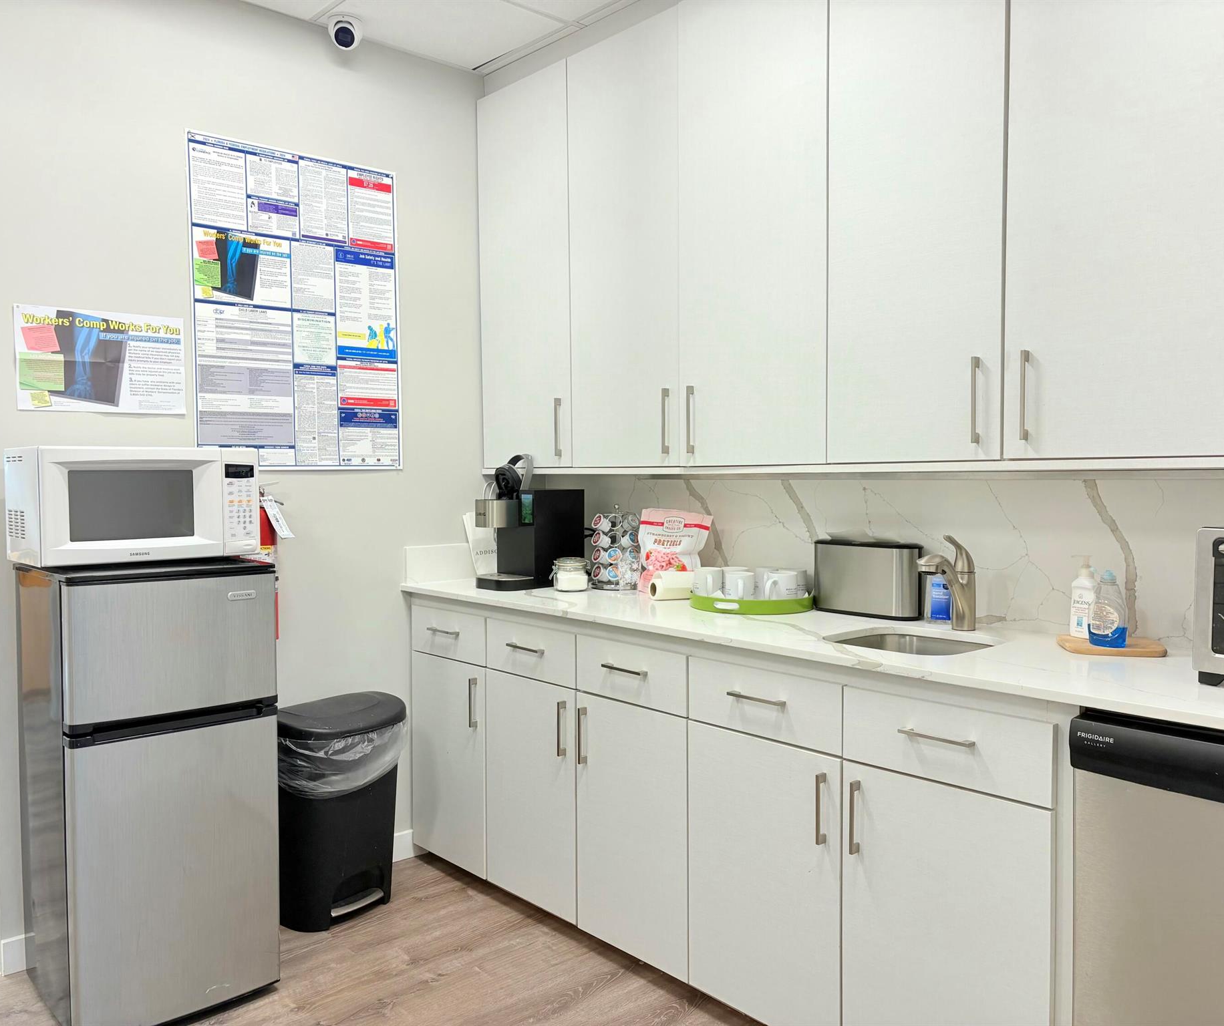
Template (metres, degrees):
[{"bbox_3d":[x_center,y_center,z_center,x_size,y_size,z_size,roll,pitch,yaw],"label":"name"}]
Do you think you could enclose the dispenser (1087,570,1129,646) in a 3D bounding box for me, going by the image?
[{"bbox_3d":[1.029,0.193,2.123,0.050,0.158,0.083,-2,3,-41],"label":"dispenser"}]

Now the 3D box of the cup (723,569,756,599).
[{"bbox_3d":[0.344,0.212,2.751,0.081,0.095,0.115,0,2,5],"label":"cup"}]

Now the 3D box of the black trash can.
[{"bbox_3d":[-0.805,0.881,3.076,0.280,0.620,0.410,1,3,36],"label":"black trash can"}]

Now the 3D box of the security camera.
[{"bbox_3d":[-0.828,-1.475,3.178,0.107,0.094,0.110,0,2,-1],"label":"security camera"}]

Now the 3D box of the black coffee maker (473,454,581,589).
[{"bbox_3d":[-0.275,0.029,3.390,0.340,0.424,0.185,-2,3,-41],"label":"black coffee maker"}]

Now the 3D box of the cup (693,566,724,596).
[{"bbox_3d":[0.270,0.207,2.853,0.083,0.097,0.113,0,2,1],"label":"cup"}]

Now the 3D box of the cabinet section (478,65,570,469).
[{"bbox_3d":[-0.165,-0.808,3.595,0.375,1.294,0.512,-2,3,-41],"label":"cabinet section"}]

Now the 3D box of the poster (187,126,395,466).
[{"bbox_3d":[-0.961,-0.623,3.192,0.681,0.981,0.010,-2,3,-41],"label":"poster"}]

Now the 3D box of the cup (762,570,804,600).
[{"bbox_3d":[0.454,0.210,2.783,0.081,0.095,0.115,2,3,44],"label":"cup"}]

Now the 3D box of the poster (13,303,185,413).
[{"bbox_3d":[-1.389,-0.413,2.814,0.428,0.275,0.006,-2,3,-41],"label":"poster"}]

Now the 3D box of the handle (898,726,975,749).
[{"bbox_3d":[0.617,0.427,1.957,0.027,0.009,0.149,-2,3,-41],"label":"handle"}]

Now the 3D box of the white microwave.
[{"bbox_3d":[-1.230,-0.022,2.648,0.517,0.284,0.335,-2,3,-42],"label":"white microwave"}]

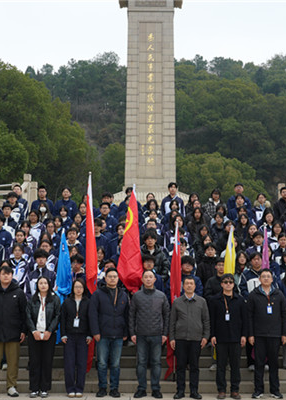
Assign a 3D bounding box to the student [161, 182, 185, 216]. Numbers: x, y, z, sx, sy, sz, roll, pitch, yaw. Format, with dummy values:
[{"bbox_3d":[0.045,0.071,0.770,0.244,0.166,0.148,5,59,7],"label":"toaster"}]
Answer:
[{"bbox_3d":[0.713,0.491,13.153,0.550,1.800,0.310,0,-10,2],"label":"student"}]

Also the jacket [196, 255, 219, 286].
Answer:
[{"bbox_3d":[1.151,1.249,9.603,0.530,0.700,0.310,-1,-8,4],"label":"jacket"}]

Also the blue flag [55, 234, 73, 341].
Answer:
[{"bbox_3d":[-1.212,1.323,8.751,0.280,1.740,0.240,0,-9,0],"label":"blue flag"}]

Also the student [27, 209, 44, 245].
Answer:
[{"bbox_3d":[-2.150,1.027,11.216,0.450,1.650,0.290,1,-8,-4],"label":"student"}]

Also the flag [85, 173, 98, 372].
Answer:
[{"bbox_3d":[-0.793,1.078,8.688,0.200,3.058,0.200,0,-9,0],"label":"flag"}]

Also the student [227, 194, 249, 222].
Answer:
[{"bbox_3d":[2.172,0.691,12.667,0.490,1.660,0.290,-1,-10,4],"label":"student"}]

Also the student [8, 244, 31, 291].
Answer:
[{"bbox_3d":[-2.108,1.569,9.476,0.440,1.657,0.280,0,-8,-3],"label":"student"}]

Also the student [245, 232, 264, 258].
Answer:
[{"bbox_3d":[2.025,1.420,10.031,0.520,1.710,0.310,-1,-8,6],"label":"student"}]

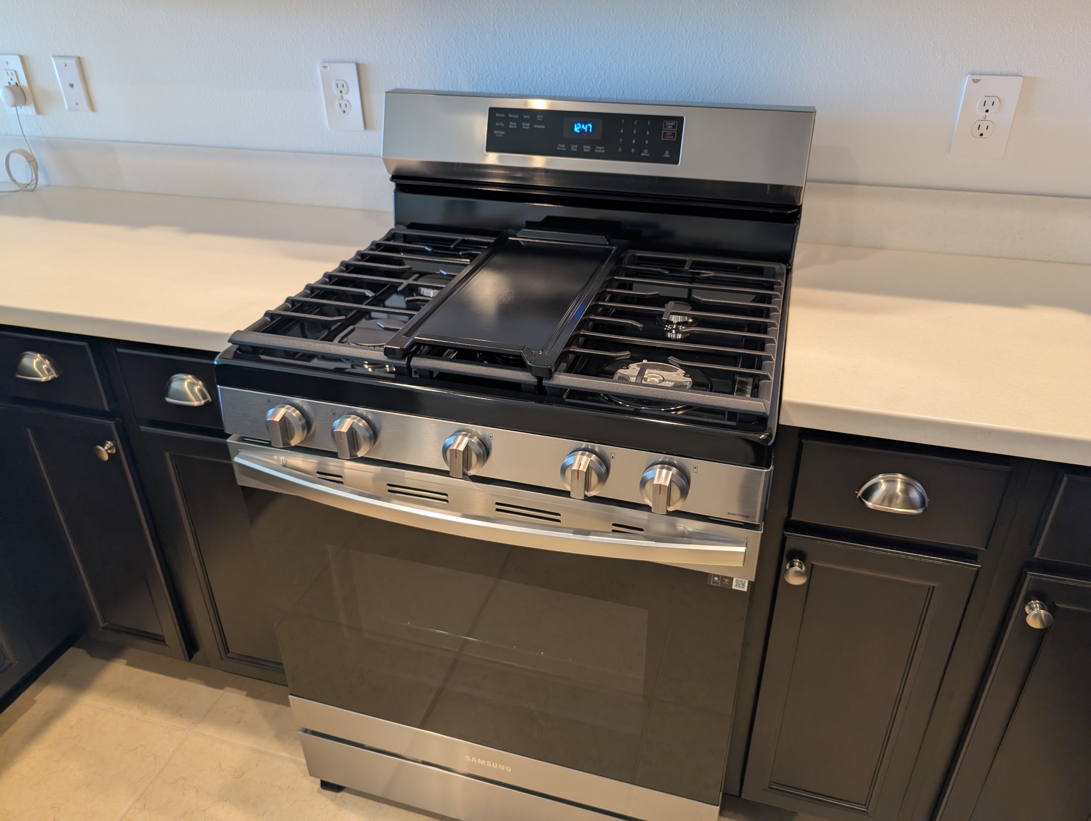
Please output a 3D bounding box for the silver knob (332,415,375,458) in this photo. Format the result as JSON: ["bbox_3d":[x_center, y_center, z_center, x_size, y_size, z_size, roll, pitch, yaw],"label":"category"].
[{"bbox_3d":[-0.262,0.038,1.017,0.056,0.057,0.039,8,24,14],"label":"silver knob"}]

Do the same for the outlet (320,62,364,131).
[{"bbox_3d":[-0.405,-0.623,1.507,0.079,0.123,0.009,8,30,14],"label":"outlet"}]

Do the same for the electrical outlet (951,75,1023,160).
[{"bbox_3d":[0.708,-0.470,1.218,0.079,0.123,0.009,8,30,14],"label":"electrical outlet"}]

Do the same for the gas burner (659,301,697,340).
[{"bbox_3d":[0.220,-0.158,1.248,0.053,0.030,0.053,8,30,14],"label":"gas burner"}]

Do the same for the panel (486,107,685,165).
[{"bbox_3d":[0.064,-0.477,1.316,0.348,0.077,0.012,8,12,14],"label":"panel"}]

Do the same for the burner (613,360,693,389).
[{"bbox_3d":[0.145,-0.031,1.031,0.106,0.025,0.106,8,30,14],"label":"burner"}]

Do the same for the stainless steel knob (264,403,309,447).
[{"bbox_3d":[-0.360,0.025,1.042,0.056,0.057,0.039,8,24,14],"label":"stainless steel knob"}]

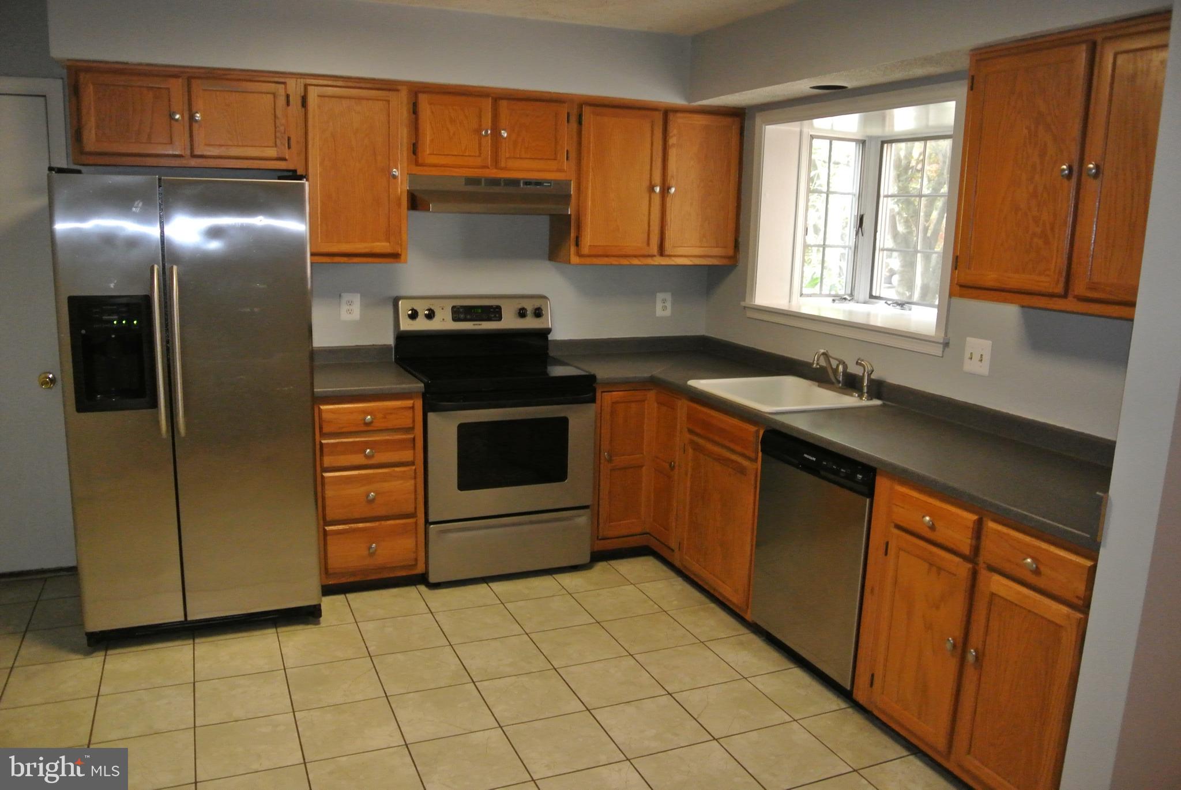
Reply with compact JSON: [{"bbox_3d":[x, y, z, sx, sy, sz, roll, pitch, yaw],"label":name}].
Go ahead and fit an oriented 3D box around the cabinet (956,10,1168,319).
[{"bbox_3d":[1.469,-0.608,2.437,0.324,0.751,0.890,-3,12,-23],"label":"cabinet"}]

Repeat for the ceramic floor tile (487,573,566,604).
[{"bbox_3d":[-0.287,0.853,3.936,0.302,0.012,0.302,-3,11,-23],"label":"ceramic floor tile"}]

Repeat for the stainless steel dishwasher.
[{"bbox_3d":[1.011,0.540,3.169,0.610,0.783,0.602,-3,12,-23],"label":"stainless steel dishwasher"}]

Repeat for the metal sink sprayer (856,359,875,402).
[{"bbox_3d":[1.102,-0.066,3.575,0.080,0.172,0.045,0,11,-12],"label":"metal sink sprayer"}]

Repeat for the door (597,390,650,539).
[{"bbox_3d":[0.155,0.318,4.116,0.268,0.700,0.020,-3,12,-23],"label":"door"}]

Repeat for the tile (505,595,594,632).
[{"bbox_3d":[-0.165,0.910,3.684,0.301,0.010,0.301,-3,12,-23],"label":"tile"}]

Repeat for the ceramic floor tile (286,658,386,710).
[{"bbox_3d":[-0.893,1.010,3.094,0.305,0.012,0.305,-3,12,-23],"label":"ceramic floor tile"}]

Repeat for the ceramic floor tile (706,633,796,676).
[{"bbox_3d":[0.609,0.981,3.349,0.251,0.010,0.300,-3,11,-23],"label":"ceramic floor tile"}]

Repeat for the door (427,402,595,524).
[{"bbox_3d":[-0.342,0.283,3.920,0.756,0.491,0.060,-3,12,-23],"label":"door"}]

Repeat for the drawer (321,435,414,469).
[{"bbox_3d":[-0.903,0.232,3.630,0.383,0.115,0.050,-3,11,-23],"label":"drawer"}]

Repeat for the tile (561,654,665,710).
[{"bbox_3d":[0.074,1.025,3.158,0.305,0.012,0.305,-3,12,-23],"label":"tile"}]

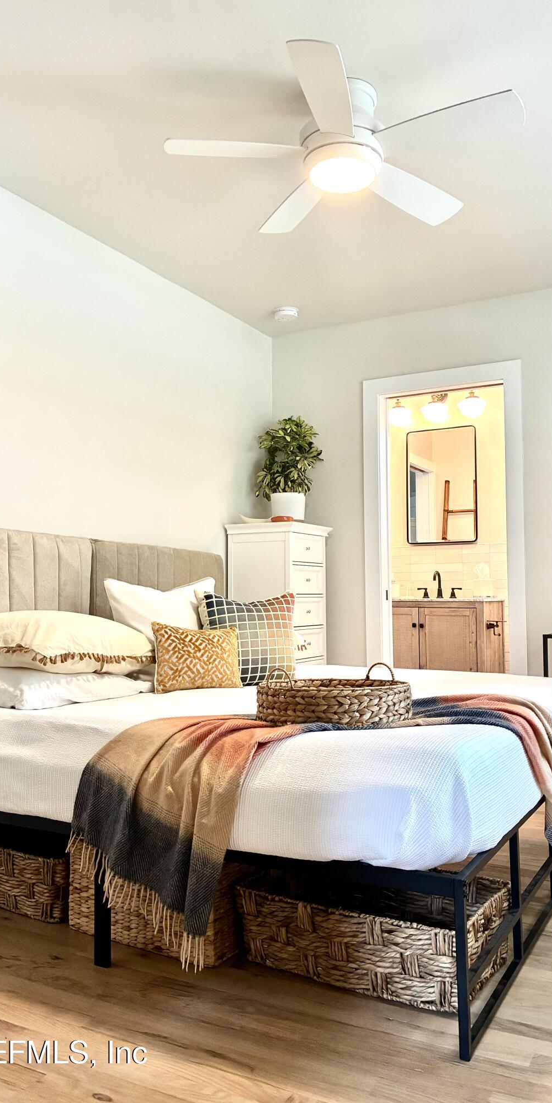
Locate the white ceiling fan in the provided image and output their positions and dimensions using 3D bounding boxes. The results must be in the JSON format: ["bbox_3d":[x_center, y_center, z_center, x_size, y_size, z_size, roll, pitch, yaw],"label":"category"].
[{"bbox_3d":[0.213,-1.310,2.621,1.100,0.271,1.100,-2,-4,29],"label":"white ceiling fan"}]

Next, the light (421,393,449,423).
[{"bbox_3d":[1.185,-1.063,6.175,0.190,0.205,0.190,-2,-4,29],"label":"light"}]

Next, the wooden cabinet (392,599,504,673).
[{"bbox_3d":[1.118,0.796,5.938,0.915,0.892,0.560,-2,-4,29],"label":"wooden cabinet"}]

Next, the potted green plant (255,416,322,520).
[{"bbox_3d":[0.070,-0.443,4.625,0.370,0.620,0.370,0,-3,0],"label":"potted green plant"}]

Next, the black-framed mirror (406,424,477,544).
[{"bbox_3d":[1.246,-0.503,6.238,0.555,0.905,0.030,-2,-4,29],"label":"black-framed mirror"}]

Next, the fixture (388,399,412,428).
[{"bbox_3d":[0.935,-1.047,6.311,0.190,0.200,0.190,0,-3,0],"label":"fixture"}]

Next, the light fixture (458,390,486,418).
[{"bbox_3d":[1.429,-1.074,6.040,0.190,0.200,0.190,-2,-4,29],"label":"light fixture"}]

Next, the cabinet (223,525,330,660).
[{"bbox_3d":[0.027,0.520,4.585,0.420,1.306,0.505,-2,-4,29],"label":"cabinet"}]

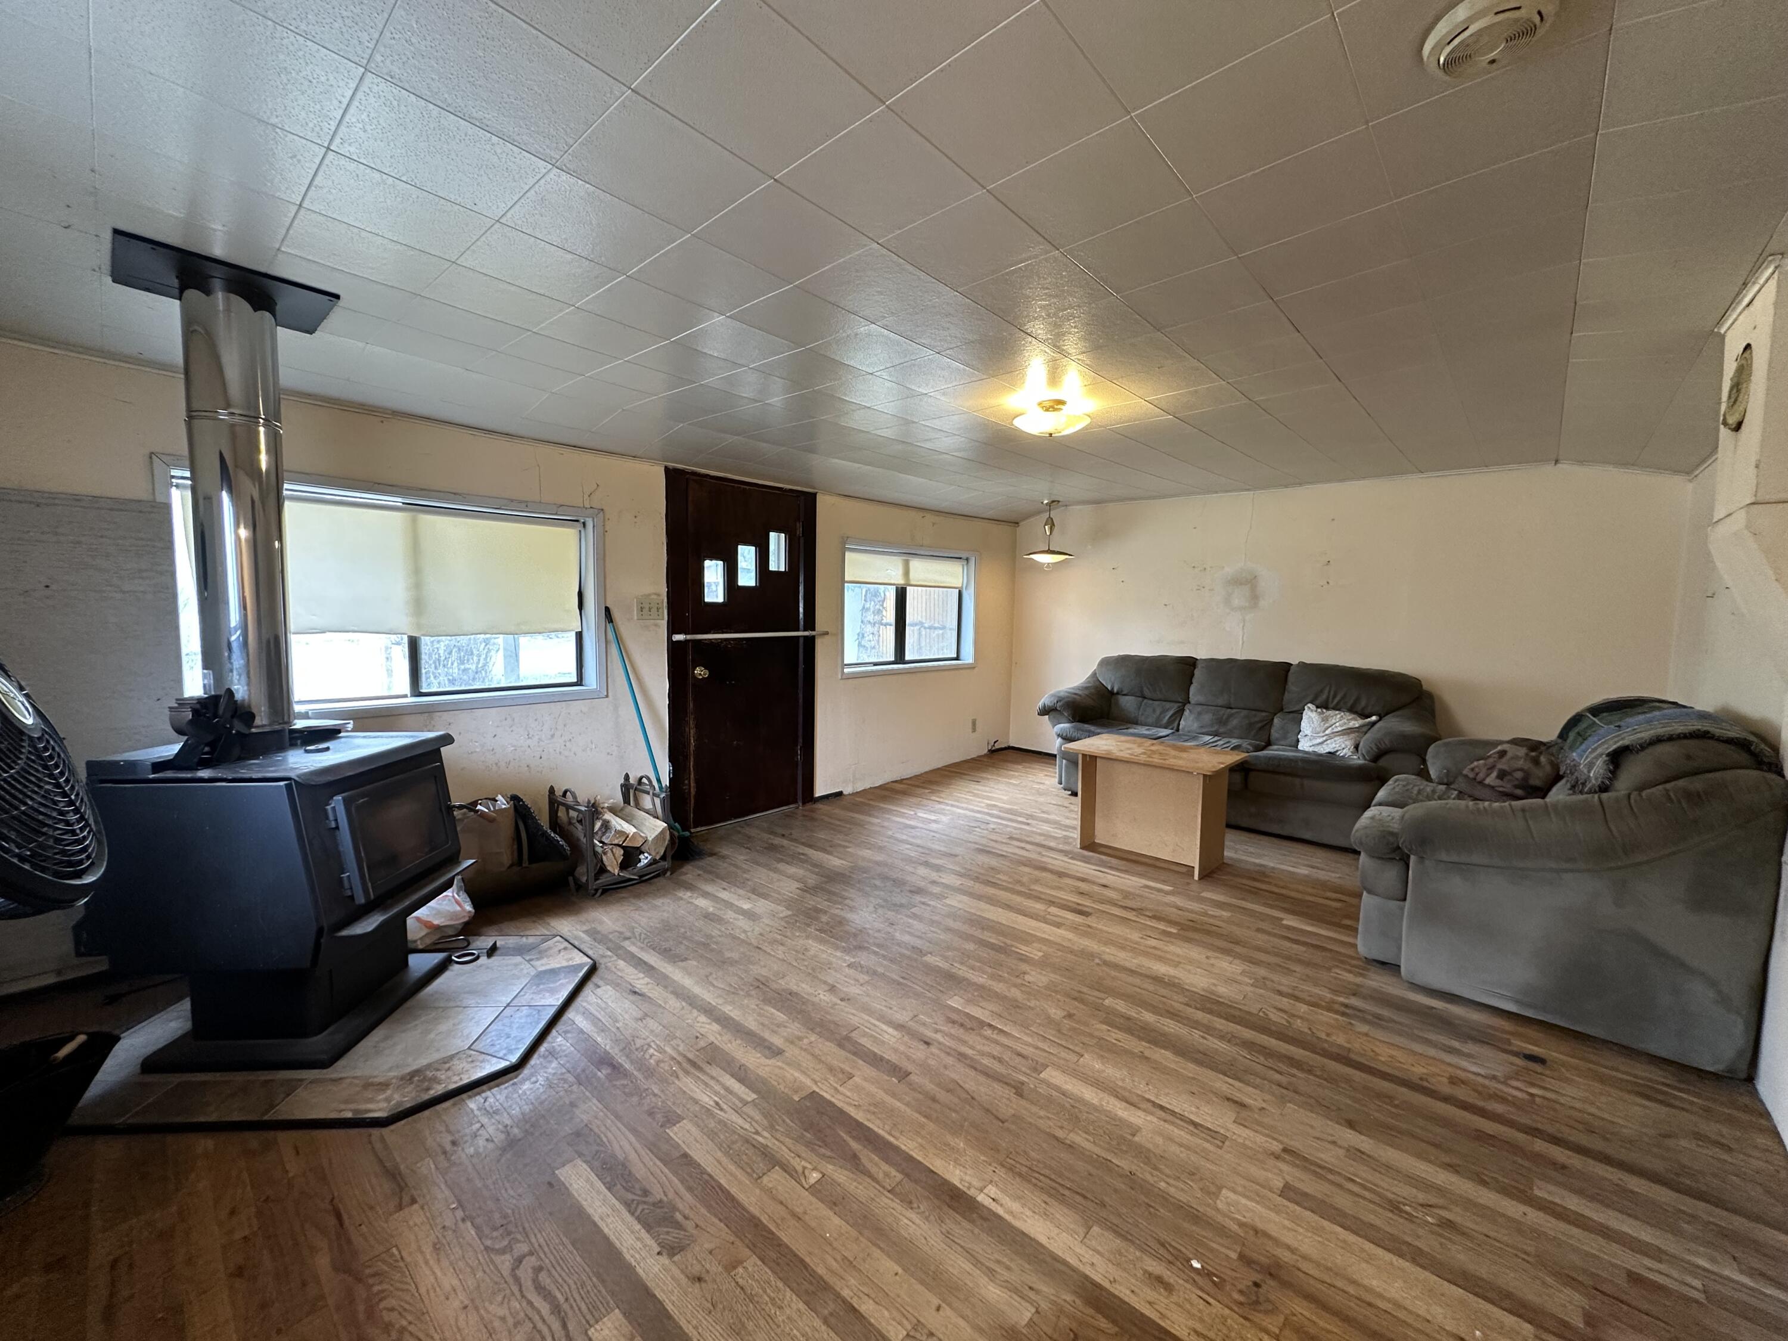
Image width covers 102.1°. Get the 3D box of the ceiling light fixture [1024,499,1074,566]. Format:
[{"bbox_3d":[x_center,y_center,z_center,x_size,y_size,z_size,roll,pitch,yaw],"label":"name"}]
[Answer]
[{"bbox_3d":[1.226,-1.088,5.720,0.390,0.520,0.390,6,7,41],"label":"ceiling light fixture"}]

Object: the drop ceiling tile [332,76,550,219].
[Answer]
[{"bbox_3d":[-0.886,-1.018,1.424,0.300,0.020,0.300,4,4,42],"label":"drop ceiling tile"}]

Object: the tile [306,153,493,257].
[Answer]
[{"bbox_3d":[-1.111,-1.037,1.628,0.300,0.020,0.300,5,5,42],"label":"tile"}]

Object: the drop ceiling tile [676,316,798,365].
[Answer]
[{"bbox_3d":[-0.493,-1.054,2.308,0.300,0.020,0.300,5,5,42],"label":"drop ceiling tile"}]

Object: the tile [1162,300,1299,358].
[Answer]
[{"bbox_3d":[1.021,-1.025,2.174,0.305,0.025,0.305,5,6,42],"label":"tile"}]

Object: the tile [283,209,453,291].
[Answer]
[{"bbox_3d":[-1.343,-1.068,1.844,0.307,0.020,0.307,5,5,42],"label":"tile"}]

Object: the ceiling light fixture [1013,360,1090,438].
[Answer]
[{"bbox_3d":[0.613,-0.981,2.819,0.305,0.140,0.305,5,7,42],"label":"ceiling light fixture"}]

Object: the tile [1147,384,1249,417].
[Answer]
[{"bbox_3d":[1.204,-1.062,2.830,0.305,0.025,0.305,5,6,42],"label":"tile"}]

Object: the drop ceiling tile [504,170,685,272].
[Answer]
[{"bbox_3d":[-0.686,-1.026,1.662,0.307,0.020,0.307,5,5,42],"label":"drop ceiling tile"}]

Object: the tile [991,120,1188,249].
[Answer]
[{"bbox_3d":[0.409,-1.001,1.502,0.307,0.020,0.307,4,4,42],"label":"tile"}]

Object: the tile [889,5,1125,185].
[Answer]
[{"bbox_3d":[0.202,-0.989,1.263,0.300,0.020,0.300,2,2,42],"label":"tile"}]

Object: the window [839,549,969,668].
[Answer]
[{"bbox_3d":[0.150,-0.474,5.586,0.100,0.880,1.500,6,7,41],"label":"window"}]

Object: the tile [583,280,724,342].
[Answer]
[{"bbox_3d":[-0.704,-1.048,2.096,0.307,0.020,0.307,5,6,42],"label":"tile"}]

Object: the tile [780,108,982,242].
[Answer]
[{"bbox_3d":[-0.023,-0.999,1.468,0.300,0.020,0.300,3,3,42],"label":"tile"}]

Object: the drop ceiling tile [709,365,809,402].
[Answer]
[{"bbox_3d":[-0.521,-1.080,2.739,0.305,0.020,0.305,5,7,42],"label":"drop ceiling tile"}]

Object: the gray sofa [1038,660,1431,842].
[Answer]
[{"bbox_3d":[2.134,0.413,4.754,2.300,0.930,0.970,5,7,42],"label":"gray sofa"}]

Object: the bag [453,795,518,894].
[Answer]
[{"bbox_3d":[-1.730,0.727,3.029,0.200,0.380,0.270,5,7,42],"label":"bag"}]

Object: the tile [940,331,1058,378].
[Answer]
[{"bbox_3d":[0.364,-1.033,2.357,0.305,0.025,0.305,5,6,42],"label":"tile"}]

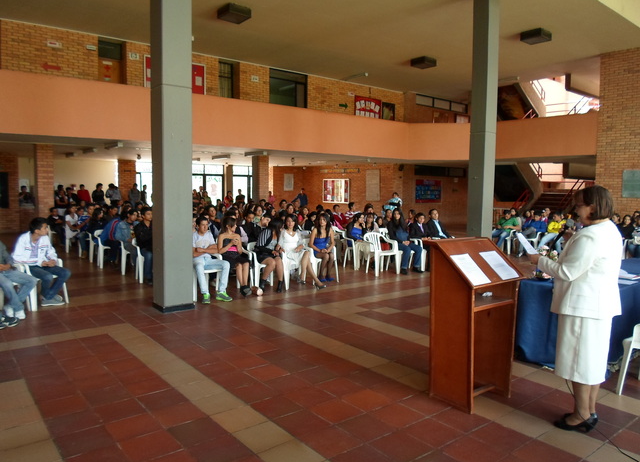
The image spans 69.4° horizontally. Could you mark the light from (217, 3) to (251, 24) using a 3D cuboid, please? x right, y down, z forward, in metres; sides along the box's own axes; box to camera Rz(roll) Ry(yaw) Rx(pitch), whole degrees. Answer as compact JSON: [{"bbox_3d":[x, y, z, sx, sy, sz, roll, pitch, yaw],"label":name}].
[{"bbox_3d":[-2.099,-5.340,11.395,0.590,0.180,0.590,-3,6,-38],"label":"light"}]

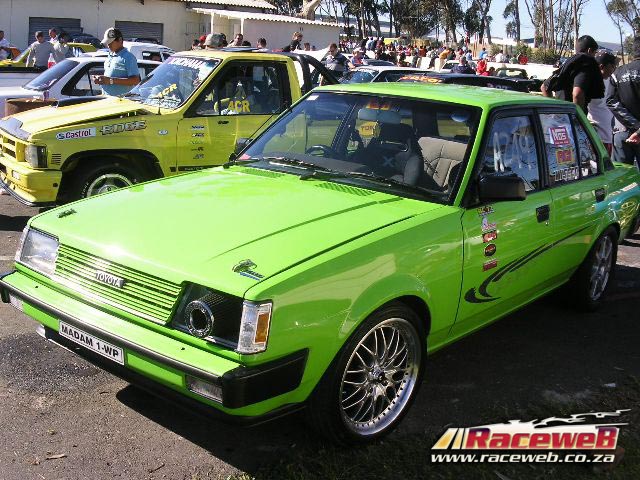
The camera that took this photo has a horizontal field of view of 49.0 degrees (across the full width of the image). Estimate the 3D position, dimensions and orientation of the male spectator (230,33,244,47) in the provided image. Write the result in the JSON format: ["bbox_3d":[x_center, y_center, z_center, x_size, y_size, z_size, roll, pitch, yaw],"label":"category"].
[{"bbox_3d":[-2.121,-4.434,18.212,0.320,1.740,0.500,-6,16,-29],"label":"male spectator"}]

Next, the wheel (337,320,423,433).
[{"bbox_3d":[0.182,0.506,2.735,0.457,0.457,0.180,-11,19,-44],"label":"wheel"}]

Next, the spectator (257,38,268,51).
[{"bbox_3d":[-1.424,-4.032,17.212,0.320,1.740,0.500,4,14,8],"label":"spectator"}]

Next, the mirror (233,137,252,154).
[{"bbox_3d":[-0.422,-0.525,4.090,0.205,0.110,0.090,14,17,38],"label":"mirror"}]

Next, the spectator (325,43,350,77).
[{"bbox_3d":[0.293,-3.576,16.012,0.360,1.740,0.550,-11,19,-43],"label":"spectator"}]

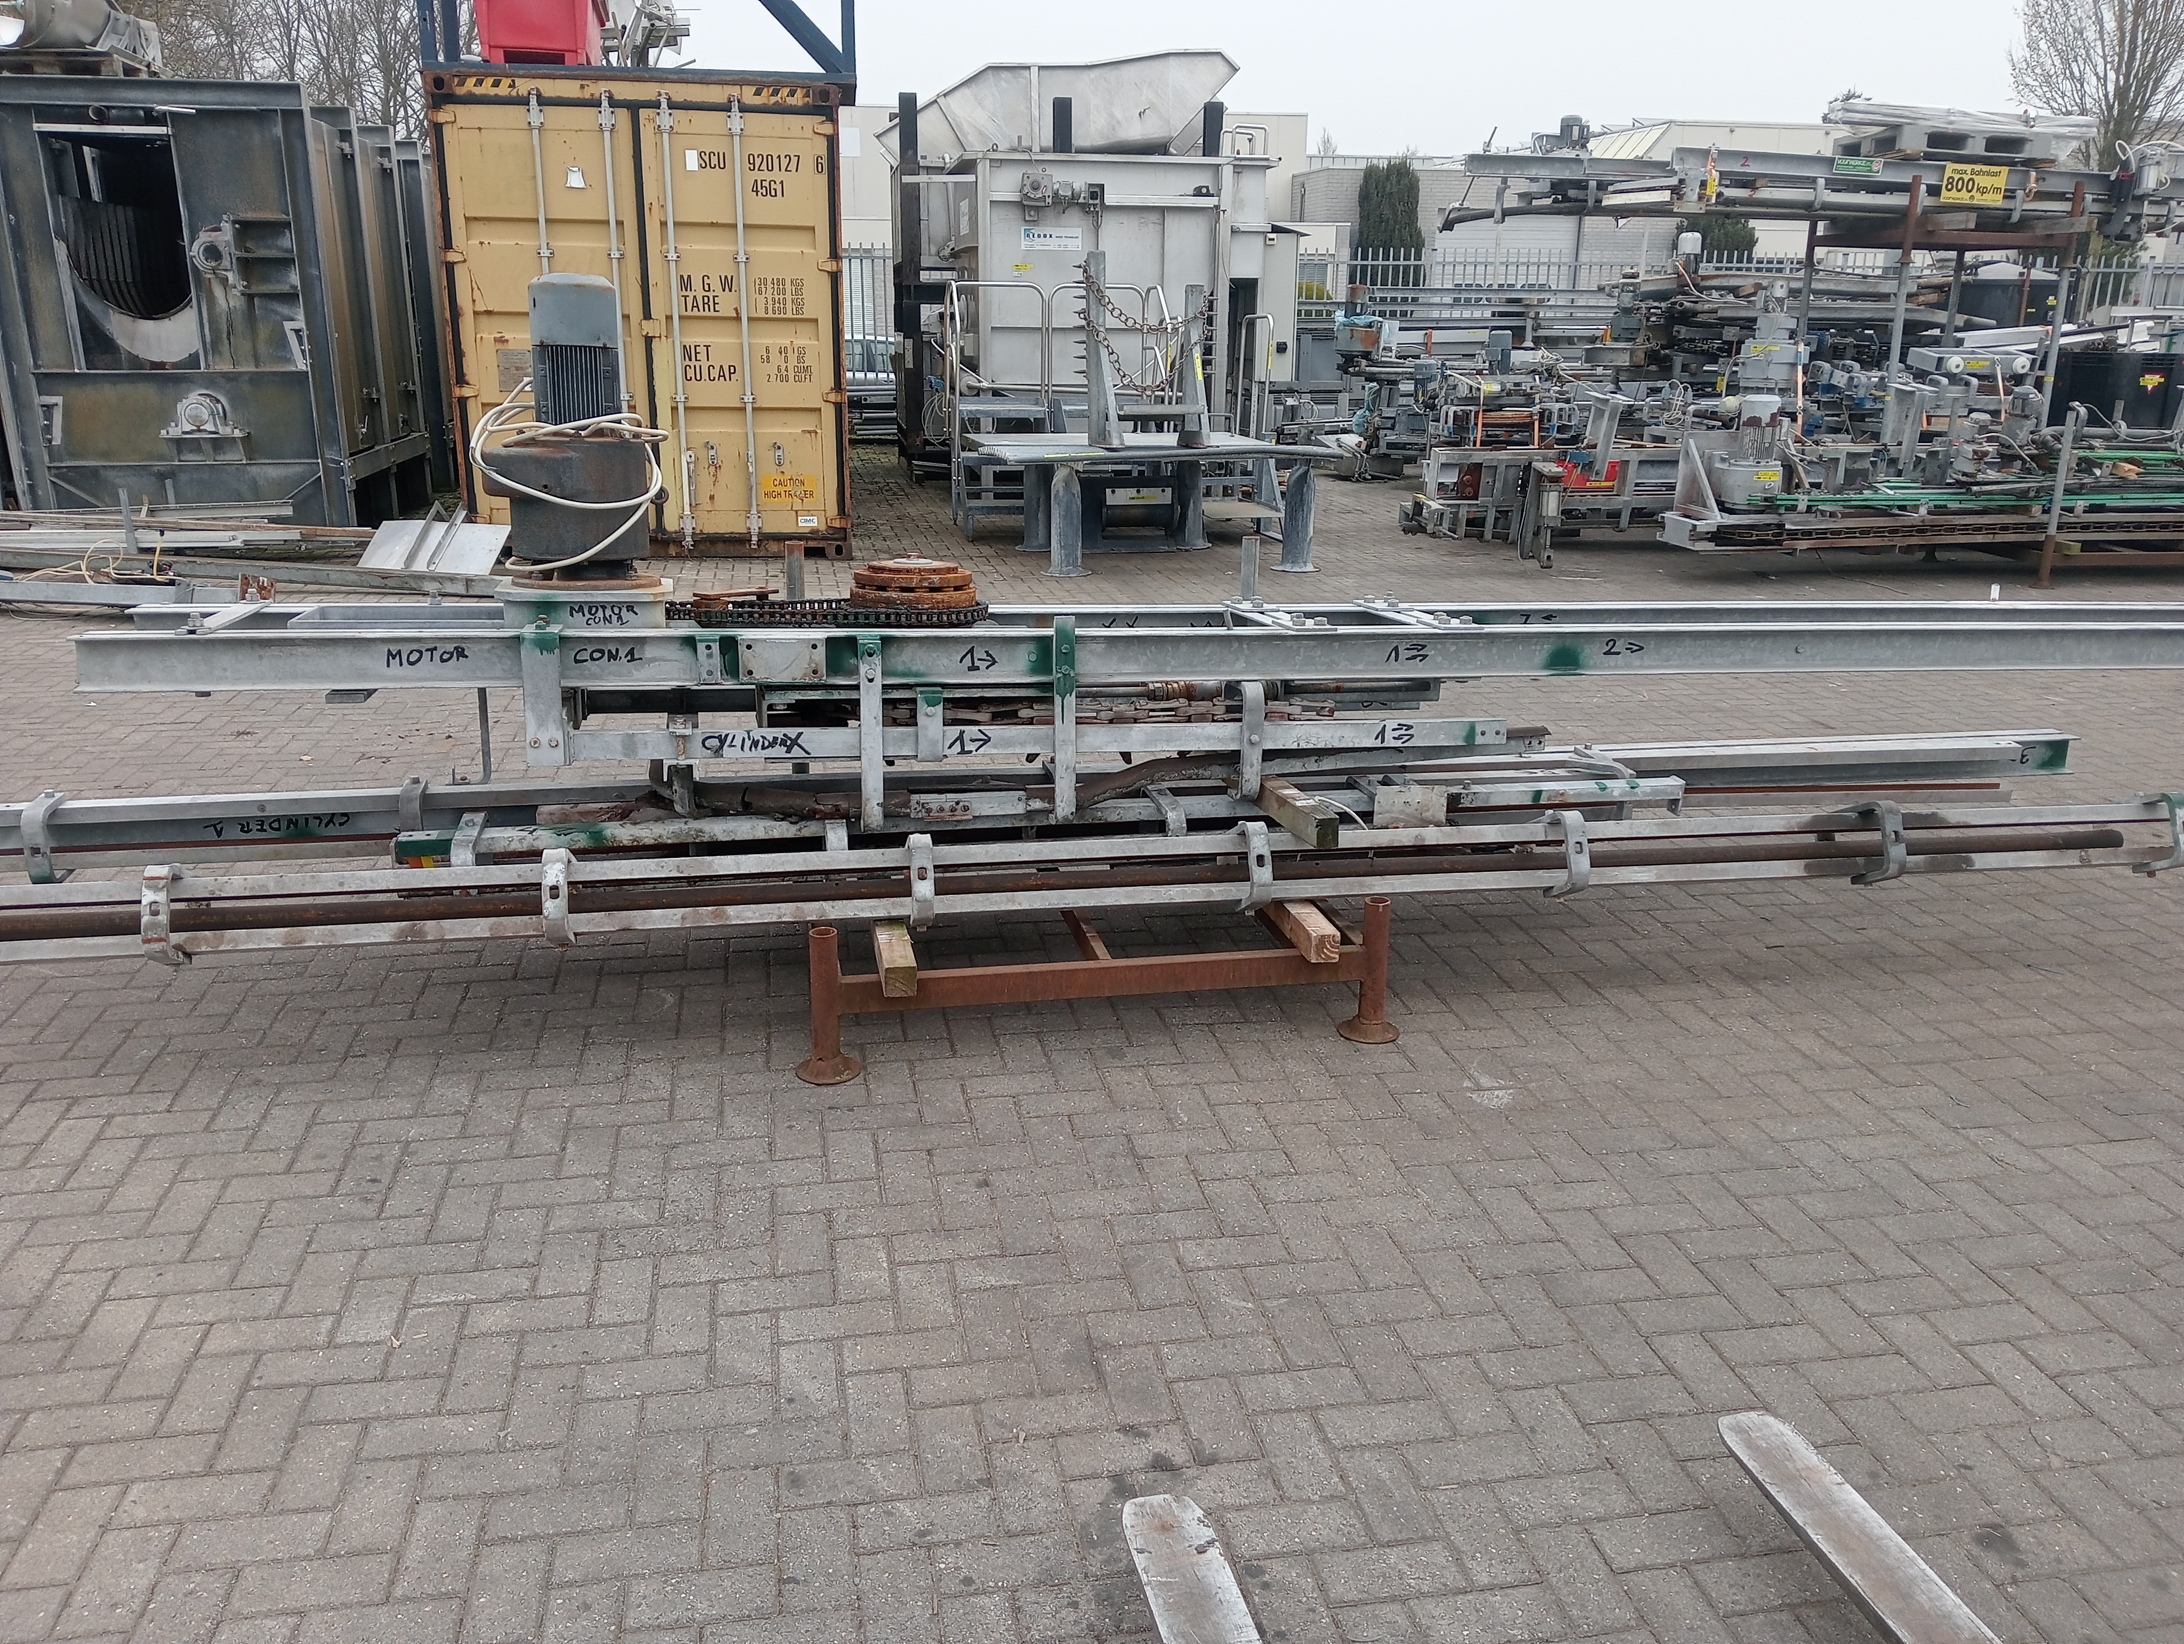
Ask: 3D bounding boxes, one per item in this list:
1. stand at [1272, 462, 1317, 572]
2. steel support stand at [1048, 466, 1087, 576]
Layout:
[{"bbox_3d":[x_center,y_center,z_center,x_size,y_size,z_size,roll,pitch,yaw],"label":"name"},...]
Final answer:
[{"bbox_3d":[1.331,-1.968,11.402,0.300,0.676,0.300,-2,17,-8],"label":"stand"},{"bbox_3d":[-0.153,-1.899,11.101,0.300,0.683,0.300,-2,17,-8],"label":"steel support stand"}]

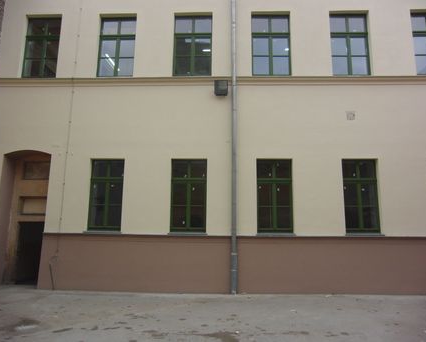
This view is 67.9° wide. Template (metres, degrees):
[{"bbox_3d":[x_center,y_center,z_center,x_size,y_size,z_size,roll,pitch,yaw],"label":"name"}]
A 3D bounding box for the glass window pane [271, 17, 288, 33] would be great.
[{"bbox_3d":[2.000,-4.354,9.475,0.491,0.478,0.030,0,-10,2],"label":"glass window pane"}]

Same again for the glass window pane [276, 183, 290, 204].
[{"bbox_3d":[1.915,0.653,8.631,0.345,0.601,0.030,0,-10,2],"label":"glass window pane"}]

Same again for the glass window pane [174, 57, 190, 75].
[{"bbox_3d":[-0.882,-3.113,9.370,0.461,0.604,0.030,0,-9,2],"label":"glass window pane"}]

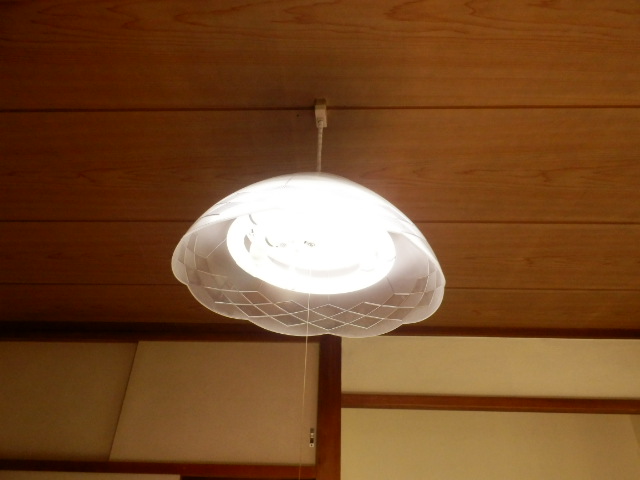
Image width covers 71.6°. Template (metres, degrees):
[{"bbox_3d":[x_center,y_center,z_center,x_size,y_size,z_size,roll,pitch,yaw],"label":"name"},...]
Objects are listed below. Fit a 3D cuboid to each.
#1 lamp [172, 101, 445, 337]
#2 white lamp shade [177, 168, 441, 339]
[{"bbox_3d":[-0.015,-0.108,0.899,0.463,0.470,0.463,2,-32,0],"label":"lamp"},{"bbox_3d":[-0.017,0.010,0.824,0.463,0.190,0.463,3,-32,0],"label":"white lamp shade"}]

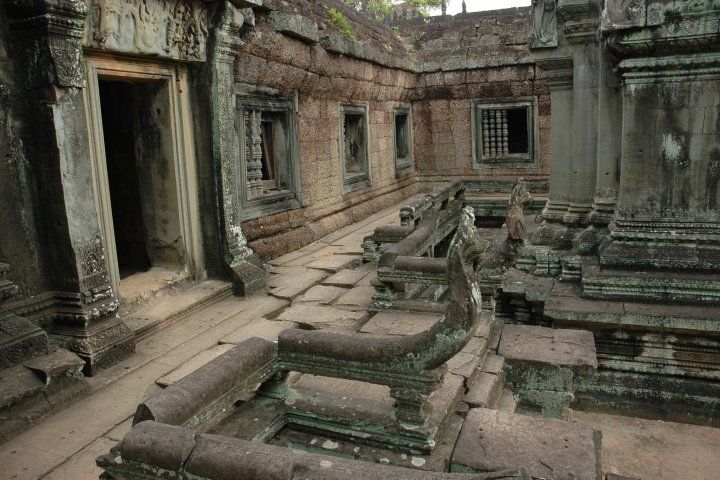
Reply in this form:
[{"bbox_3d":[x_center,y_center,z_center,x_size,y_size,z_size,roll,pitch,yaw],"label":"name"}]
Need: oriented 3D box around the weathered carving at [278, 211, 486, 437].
[{"bbox_3d":[0.101,0.433,3.156,1.213,1.254,0.363,2,12,21],"label":"weathered carving"}]

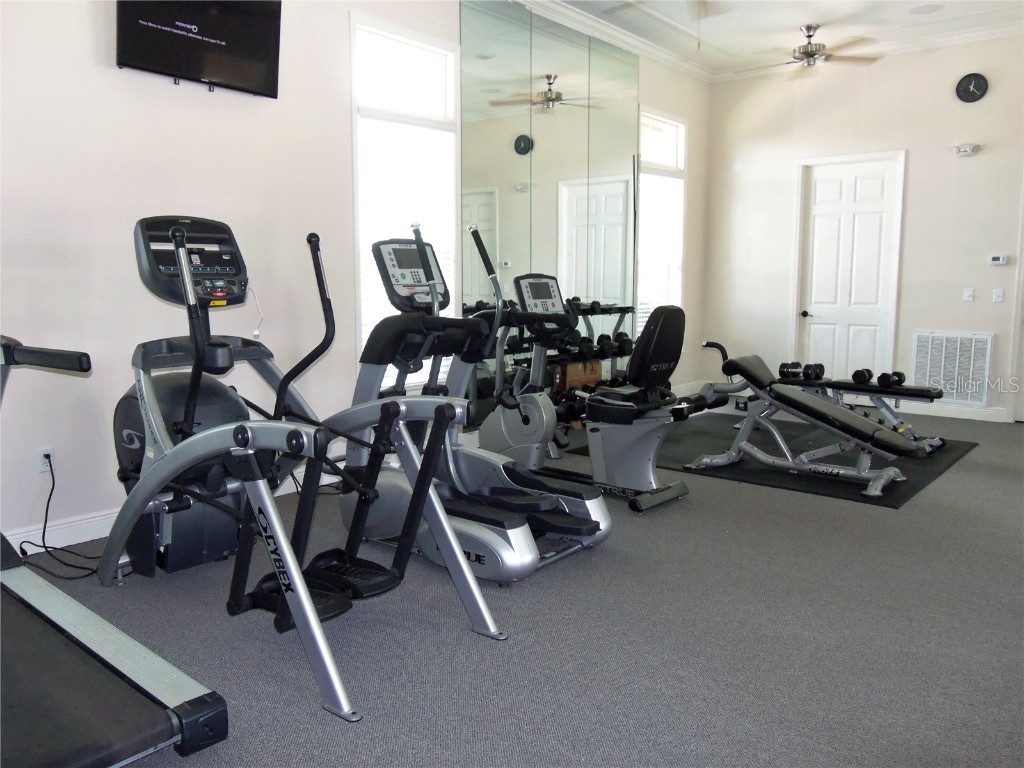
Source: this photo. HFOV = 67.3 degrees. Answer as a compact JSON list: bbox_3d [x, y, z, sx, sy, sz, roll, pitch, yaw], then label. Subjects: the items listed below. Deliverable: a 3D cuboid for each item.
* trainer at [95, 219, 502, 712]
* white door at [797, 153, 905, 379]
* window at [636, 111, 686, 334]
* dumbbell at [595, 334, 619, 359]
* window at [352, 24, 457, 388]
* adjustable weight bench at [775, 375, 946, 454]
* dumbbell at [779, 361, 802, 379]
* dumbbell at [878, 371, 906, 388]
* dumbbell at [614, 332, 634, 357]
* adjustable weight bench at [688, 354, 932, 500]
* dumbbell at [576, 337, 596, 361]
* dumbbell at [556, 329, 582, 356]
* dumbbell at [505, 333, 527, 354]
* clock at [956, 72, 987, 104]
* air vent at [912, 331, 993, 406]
[{"bbox_3d":[-0.948,0.112,3.028,1.820,1.600,0.800,6,10,40],"label":"trainer"},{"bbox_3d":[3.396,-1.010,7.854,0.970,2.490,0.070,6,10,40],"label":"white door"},{"bbox_3d":[1.525,-1.523,7.897,0.100,2.310,0.907,6,10,41],"label":"window"},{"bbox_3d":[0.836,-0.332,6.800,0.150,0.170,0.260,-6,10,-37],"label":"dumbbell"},{"bbox_3d":[-0.712,-1.169,5.371,0.100,2.356,0.920,6,10,41],"label":"window"},{"bbox_3d":[2.780,0.190,6.401,1.500,0.500,0.580,6,10,41],"label":"adjustable weight bench"},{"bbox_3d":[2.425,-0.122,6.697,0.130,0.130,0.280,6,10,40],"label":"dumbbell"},{"bbox_3d":[3.022,-0.032,6.123,0.280,0.130,0.130,-6,10,-37],"label":"dumbbell"},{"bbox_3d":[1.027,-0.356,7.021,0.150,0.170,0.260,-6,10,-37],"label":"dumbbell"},{"bbox_3d":[1.941,0.199,5.131,1.530,0.830,0.630,6,10,41],"label":"adjustable weight bench"},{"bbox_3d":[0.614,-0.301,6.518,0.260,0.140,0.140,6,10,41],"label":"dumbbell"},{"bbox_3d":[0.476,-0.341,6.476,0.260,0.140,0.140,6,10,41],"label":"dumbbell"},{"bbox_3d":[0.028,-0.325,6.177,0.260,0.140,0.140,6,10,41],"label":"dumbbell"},{"bbox_3d":[4.154,-2.673,6.937,0.252,0.252,0.040,6,10,40],"label":"clock"},{"bbox_3d":[4.118,-0.137,7.237,0.663,0.680,0.040,6,10,41],"label":"air vent"}]

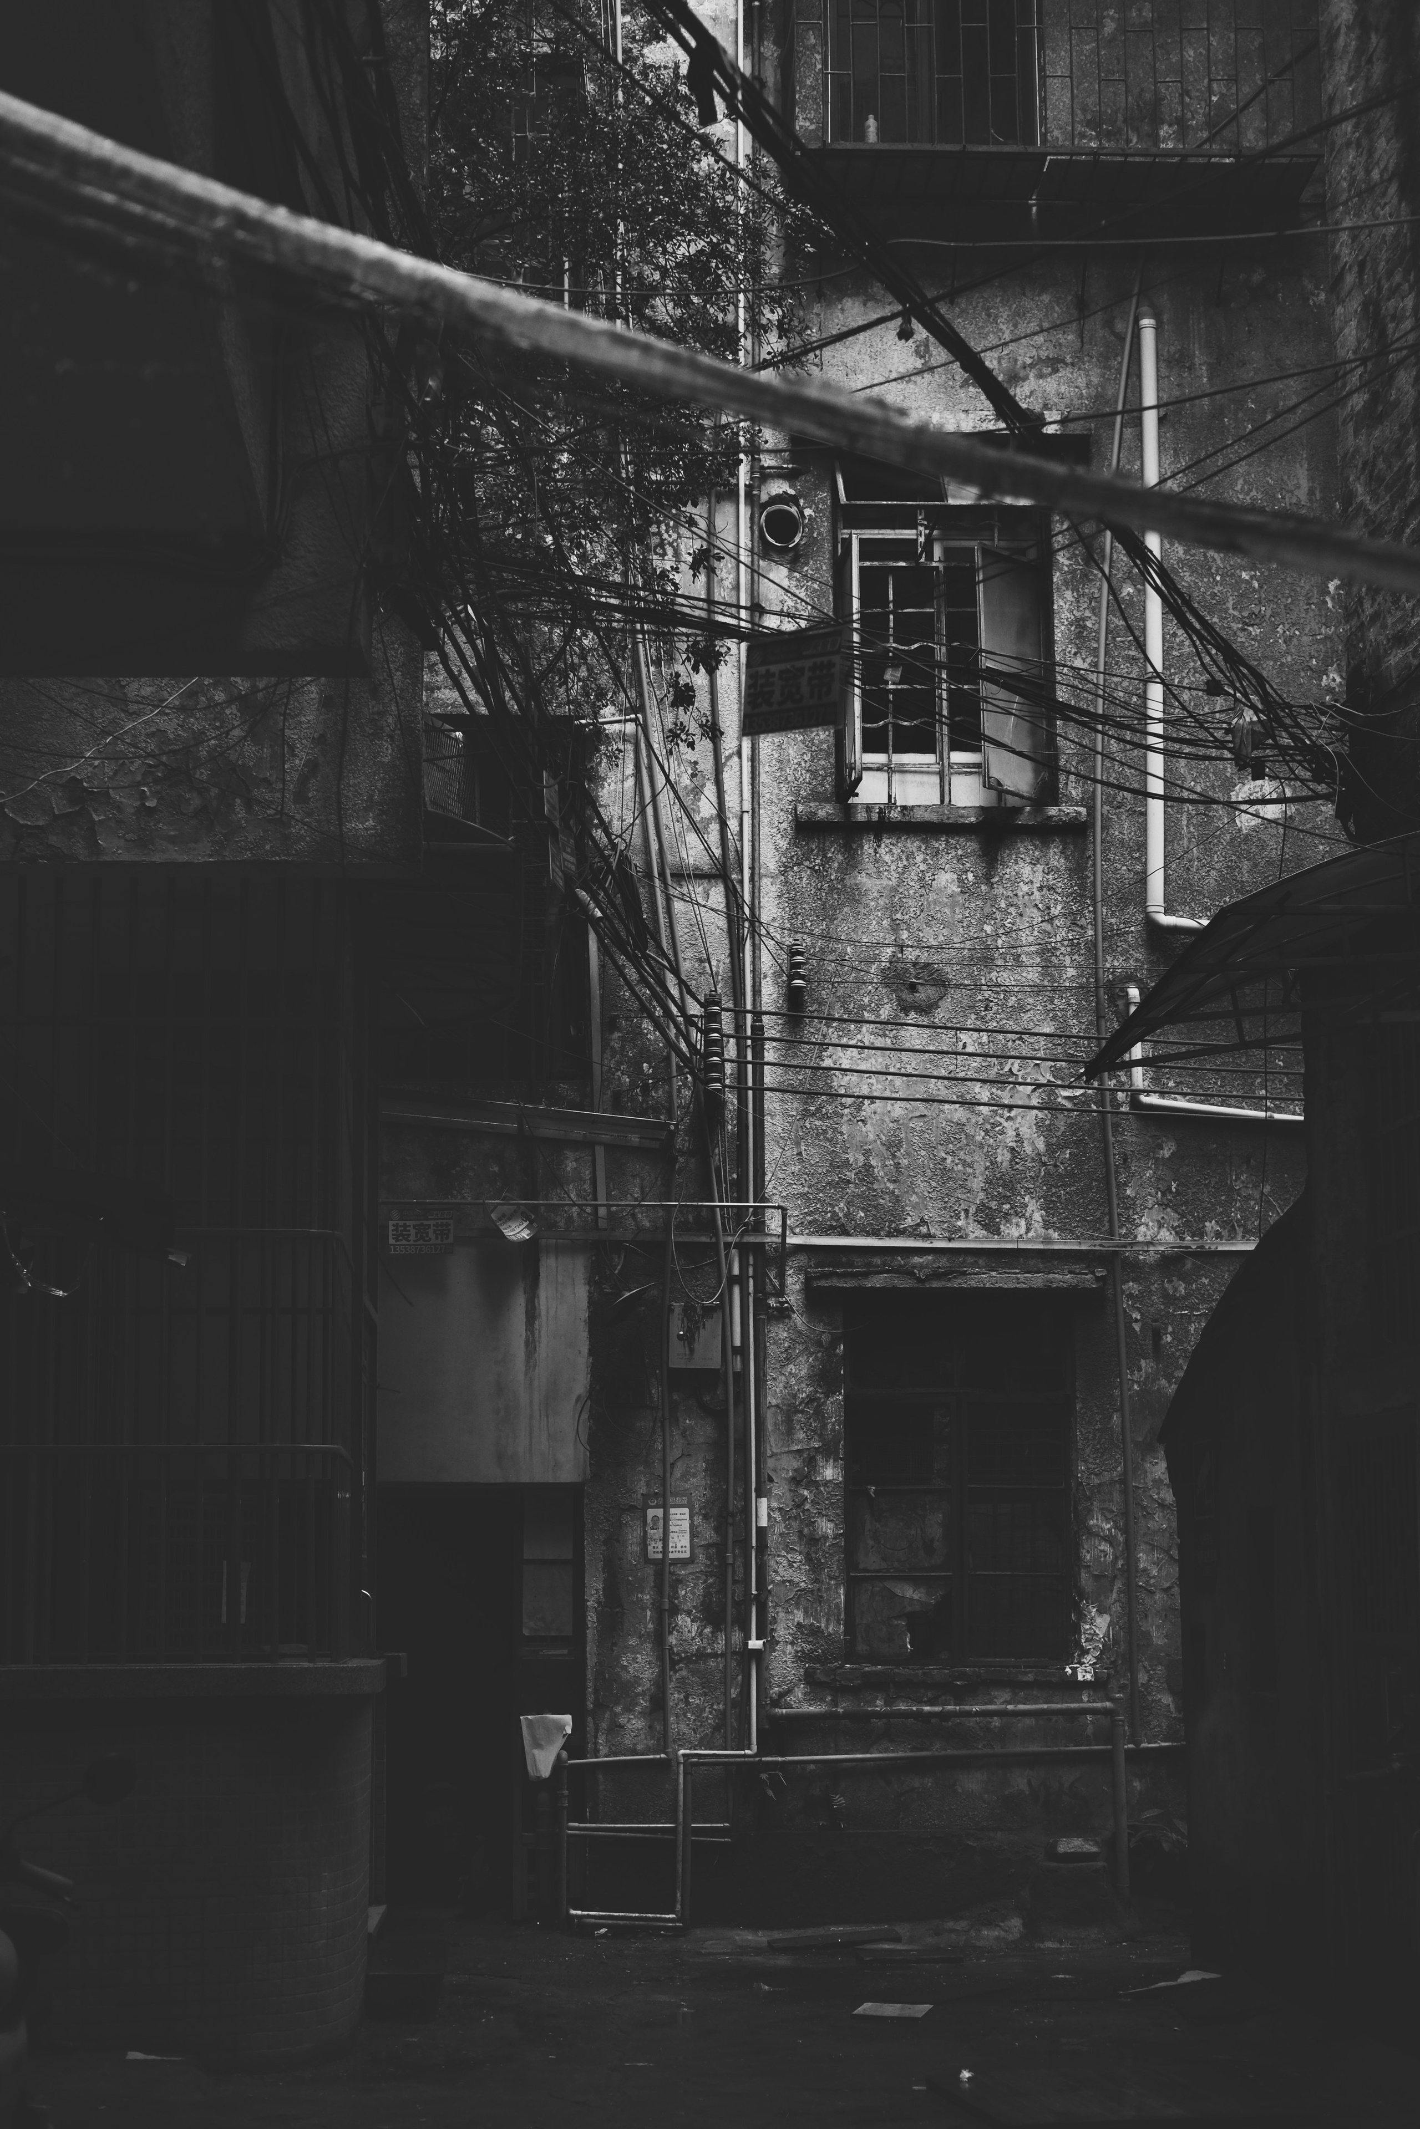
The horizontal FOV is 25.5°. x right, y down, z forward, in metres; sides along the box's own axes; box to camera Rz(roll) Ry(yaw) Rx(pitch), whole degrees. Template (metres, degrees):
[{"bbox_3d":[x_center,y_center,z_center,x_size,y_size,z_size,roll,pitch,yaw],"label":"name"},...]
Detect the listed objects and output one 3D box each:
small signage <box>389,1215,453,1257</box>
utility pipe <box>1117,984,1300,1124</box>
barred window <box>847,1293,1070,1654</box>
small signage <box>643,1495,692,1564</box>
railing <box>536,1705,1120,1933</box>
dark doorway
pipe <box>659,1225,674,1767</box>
[{"bbox_3d":[-1.385,0.823,14.994,0.317,0.192,0.020,0,-9,-3],"label":"small signage"},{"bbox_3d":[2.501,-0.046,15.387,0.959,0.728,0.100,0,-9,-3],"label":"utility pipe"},{"bbox_3d":[1.197,1.991,15.127,1.098,1.759,0.150,0,-9,-3],"label":"barred window"},{"bbox_3d":[-0.198,2.213,14.947,0.238,0.322,0.020,0,-9,-3],"label":"small signage"},{"bbox_3d":[0.607,3.494,14.594,2.729,1.042,0.400,0,-9,-3],"label":"railing"},{"bbox_3d":[-1.091,3.003,14.907,0.979,2.010,0.250,0,-9,-3],"label":"dark doorway"},{"bbox_3d":[-0.210,2.006,14.949,0.045,2.540,0.045,0,-9,-3],"label":"pipe"}]

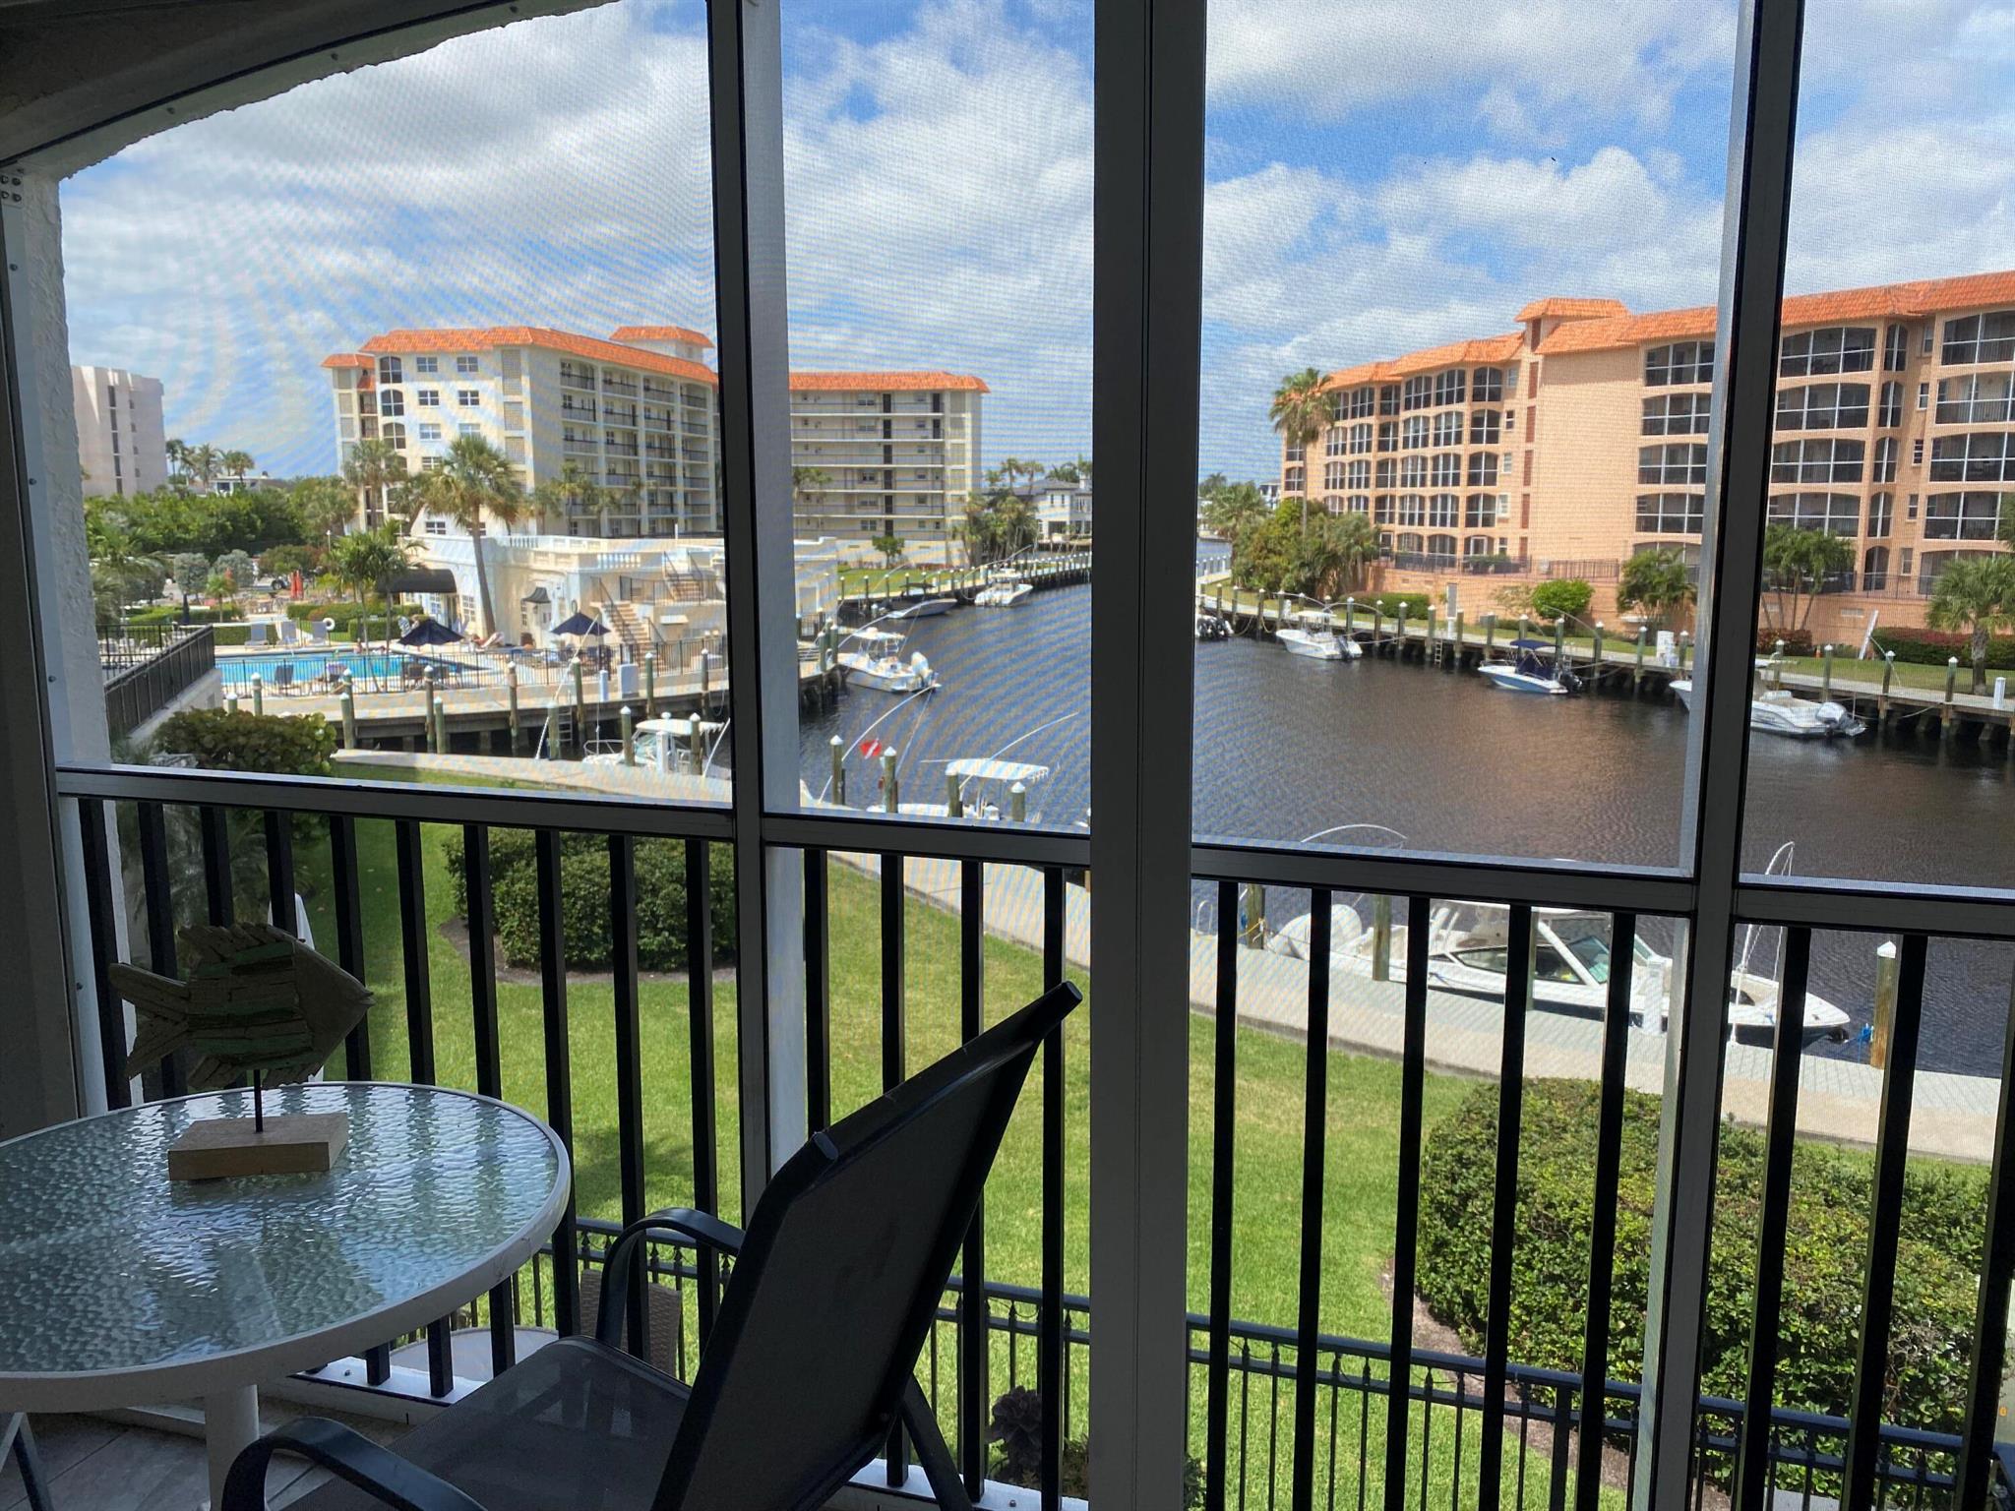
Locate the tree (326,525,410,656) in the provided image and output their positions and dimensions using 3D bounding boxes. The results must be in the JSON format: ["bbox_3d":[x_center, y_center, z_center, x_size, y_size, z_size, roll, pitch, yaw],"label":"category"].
[{"bbox_3d":[-22.572,-5.315,53.824,3.000,5.710,3.000,-4,10,-22],"label":"tree"}]

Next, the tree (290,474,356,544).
[{"bbox_3d":[-48.899,-15.707,108.880,4.750,8.870,4.750,-4,10,-24],"label":"tree"}]

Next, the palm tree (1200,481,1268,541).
[{"bbox_3d":[17.626,-17.261,118.759,5.180,8.690,5.180,1,9,8],"label":"palm tree"}]

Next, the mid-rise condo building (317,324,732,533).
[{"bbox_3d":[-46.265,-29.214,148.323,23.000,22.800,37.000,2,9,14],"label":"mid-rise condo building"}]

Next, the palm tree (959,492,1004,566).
[{"bbox_3d":[-2.893,-24.392,164.203,4.610,7.970,4.610,0,9,-1],"label":"palm tree"}]

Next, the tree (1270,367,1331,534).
[{"bbox_3d":[21.840,-20.597,114.190,4.650,16.900,4.650,2,9,11],"label":"tree"}]

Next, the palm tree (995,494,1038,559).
[{"bbox_3d":[0.959,-24.907,168.171,4.890,7.970,4.890,0,9,0],"label":"palm tree"}]

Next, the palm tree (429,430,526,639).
[{"bbox_3d":[-26.092,-10.948,75.211,4.920,10.050,4.920,-3,9,-19],"label":"palm tree"}]

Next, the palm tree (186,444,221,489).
[{"bbox_3d":[-106.733,-33.785,202.209,4.630,15.620,4.630,-5,10,-27],"label":"palm tree"}]

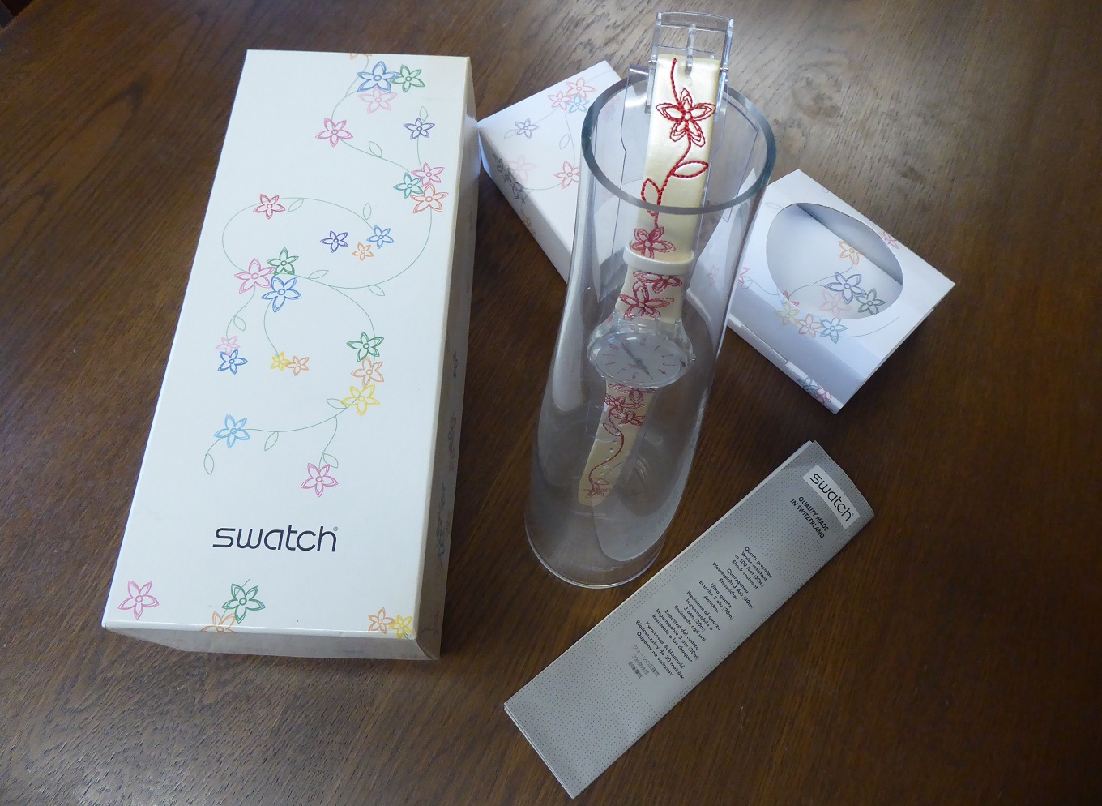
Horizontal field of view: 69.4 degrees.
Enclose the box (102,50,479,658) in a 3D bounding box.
[{"bbox_3d":[-0.101,-0.034,0.376,0.115,0.065,0.285,2,66,0],"label":"box"}]

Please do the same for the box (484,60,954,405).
[{"bbox_3d":[0.086,-0.105,0.490,0.281,0.036,0.126,39,71,15],"label":"box"}]

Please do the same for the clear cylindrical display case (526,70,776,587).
[{"bbox_3d":[0.025,-0.004,0.279,0.061,0.220,0.061,12,59,5],"label":"clear cylindrical display case"}]

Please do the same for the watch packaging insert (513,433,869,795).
[{"bbox_3d":[0.067,0.089,0.354,0.188,0.006,0.043,-37,71,-15],"label":"watch packaging insert"}]

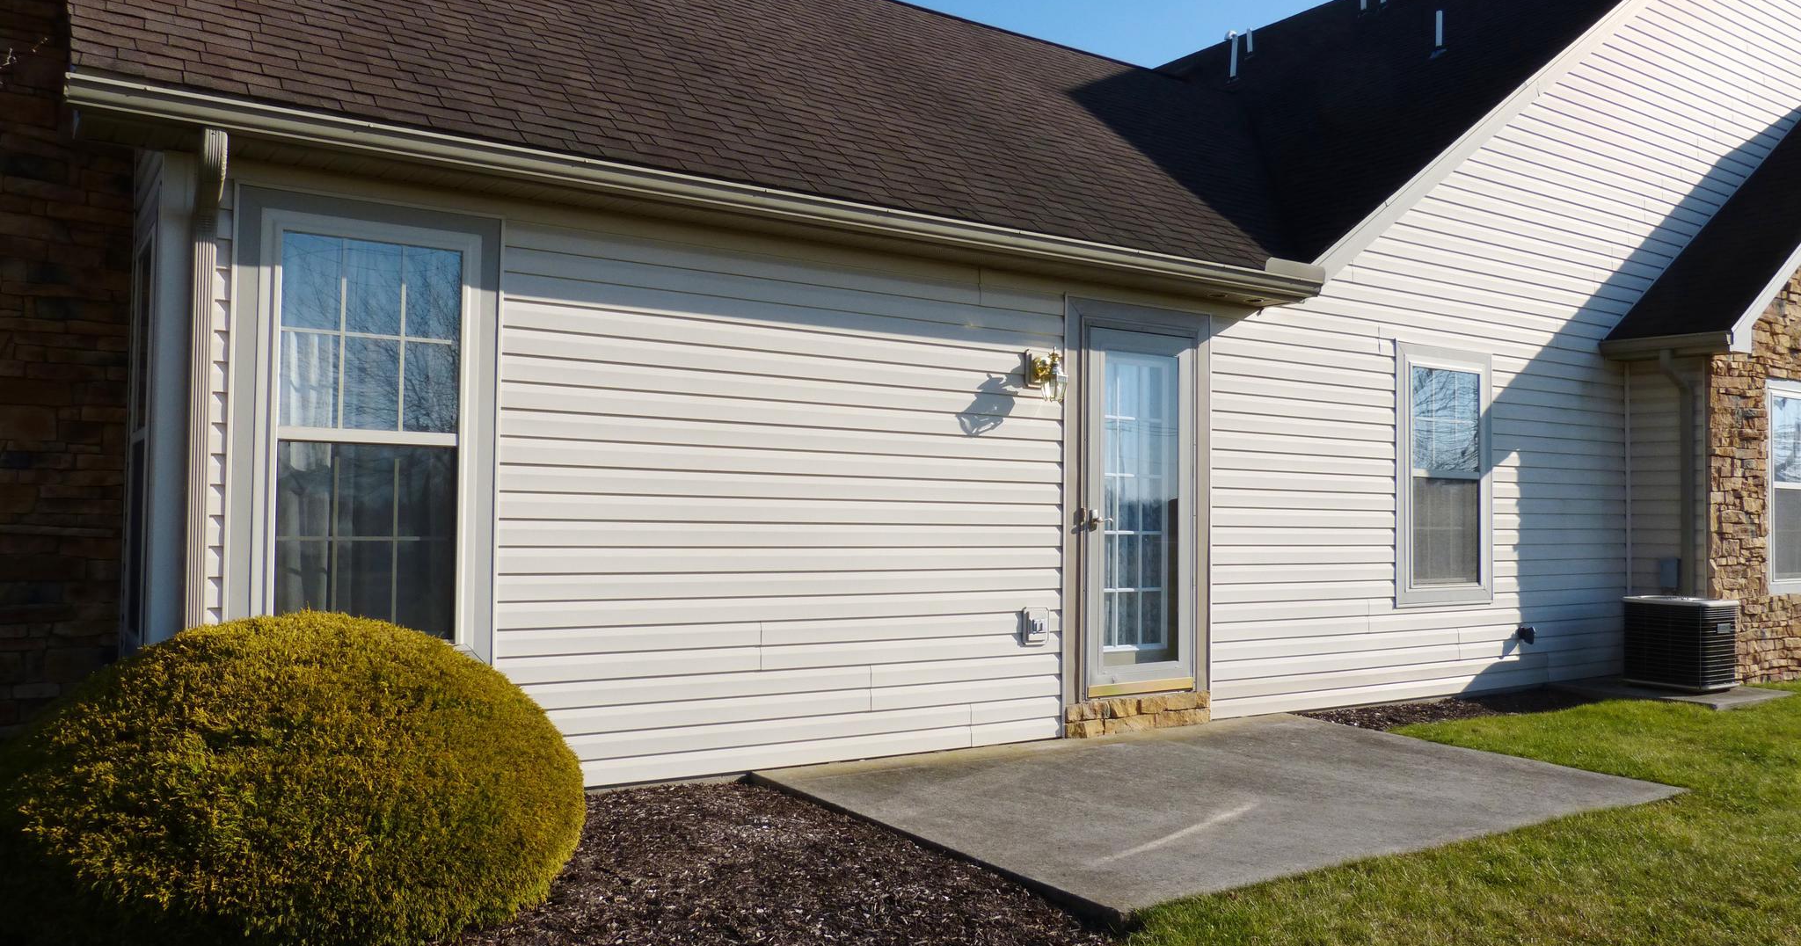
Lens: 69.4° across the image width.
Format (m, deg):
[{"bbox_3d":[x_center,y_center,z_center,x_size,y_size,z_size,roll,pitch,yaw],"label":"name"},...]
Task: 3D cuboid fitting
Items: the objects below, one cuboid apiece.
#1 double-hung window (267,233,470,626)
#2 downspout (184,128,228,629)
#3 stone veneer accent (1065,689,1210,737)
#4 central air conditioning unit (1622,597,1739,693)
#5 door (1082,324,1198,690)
[{"bbox_3d":[-2.059,-0.145,5.064,0.760,1.610,0.090,2,-2,-33],"label":"double-hung window"},{"bbox_3d":[-2.466,0.043,4.586,0.073,2.430,0.330,2,-2,-33],"label":"downspout"},{"bbox_3d":[1.321,1.350,7.261,1.115,0.165,0.090,2,-2,-33],"label":"stone veneer accent"},{"bbox_3d":[5.695,1.250,9.495,0.545,0.614,0.545,2,-2,-33],"label":"central air conditioning unit"},{"bbox_3d":[1.347,0.219,7.323,0.880,2.038,0.065,2,-2,-33],"label":"door"}]

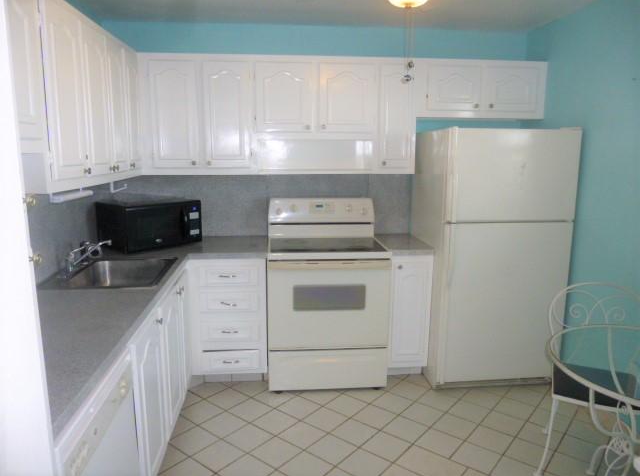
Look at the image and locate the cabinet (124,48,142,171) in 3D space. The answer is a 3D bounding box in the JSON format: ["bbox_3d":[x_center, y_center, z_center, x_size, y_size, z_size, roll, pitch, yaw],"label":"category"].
[{"bbox_3d":[-1.249,-0.742,2.723,0.318,0.720,0.310,-1,11,-6],"label":"cabinet"}]

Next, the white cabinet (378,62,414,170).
[{"bbox_3d":[0.497,-0.820,3.236,0.272,0.720,0.348,-1,11,-6],"label":"white cabinet"}]

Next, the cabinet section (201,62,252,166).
[{"bbox_3d":[-0.614,-0.818,3.144,0.304,0.684,0.312,-1,11,-6],"label":"cabinet section"}]

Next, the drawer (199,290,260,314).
[{"bbox_3d":[-0.590,0.365,3.129,0.373,0.163,0.450,-1,11,-6],"label":"drawer"}]

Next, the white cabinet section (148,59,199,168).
[{"bbox_3d":[-0.946,-0.814,3.111,0.302,0.684,0.312,-1,11,-6],"label":"white cabinet section"}]

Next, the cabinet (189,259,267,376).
[{"bbox_3d":[-0.593,0.462,3.172,0.470,0.792,0.615,-1,11,-5],"label":"cabinet"}]

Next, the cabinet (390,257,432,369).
[{"bbox_3d":[0.559,0.446,3.346,0.290,0.790,0.612,-1,11,-6],"label":"cabinet"}]

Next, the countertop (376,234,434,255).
[{"bbox_3d":[0.556,0.040,3.266,0.305,0.042,0.619,-1,11,-6],"label":"countertop"}]

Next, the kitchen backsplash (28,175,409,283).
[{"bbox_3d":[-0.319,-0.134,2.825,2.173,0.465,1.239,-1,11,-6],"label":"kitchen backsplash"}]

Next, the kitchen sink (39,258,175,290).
[{"bbox_3d":[-1.049,0.256,2.396,0.530,0.178,0.580,-1,11,-5],"label":"kitchen sink"}]

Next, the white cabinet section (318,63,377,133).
[{"bbox_3d":[0.171,-0.945,3.200,0.392,0.444,0.312,-1,11,-6],"label":"white cabinet section"}]

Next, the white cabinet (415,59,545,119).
[{"bbox_3d":[1.060,-1.008,3.215,0.881,0.367,0.323,-1,11,-5],"label":"white cabinet"}]

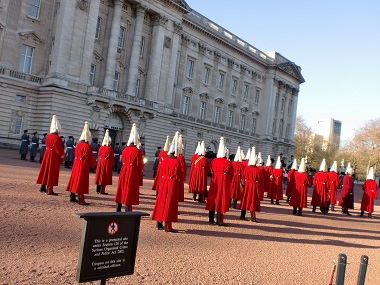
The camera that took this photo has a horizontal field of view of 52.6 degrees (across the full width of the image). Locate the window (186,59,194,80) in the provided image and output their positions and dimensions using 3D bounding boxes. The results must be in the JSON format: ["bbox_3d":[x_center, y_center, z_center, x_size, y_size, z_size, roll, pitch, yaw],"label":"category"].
[{"bbox_3d":[0.096,-11.941,63.126,0.300,3.000,1.450,5,-3,40],"label":"window"}]

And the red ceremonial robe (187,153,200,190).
[{"bbox_3d":[0.208,1.134,15.400,0.560,1.320,0.460,5,-3,39],"label":"red ceremonial robe"}]

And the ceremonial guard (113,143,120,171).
[{"bbox_3d":[-5.023,0.997,26.703,0.550,1.900,0.450,5,-3,40],"label":"ceremonial guard"}]

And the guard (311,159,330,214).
[{"bbox_3d":[5.214,1.725,15.162,0.640,2.120,0.500,6,-3,24],"label":"guard"}]

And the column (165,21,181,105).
[{"bbox_3d":[-2.468,-11.498,55.955,0.800,12.200,1.350,5,-3,39],"label":"column"}]

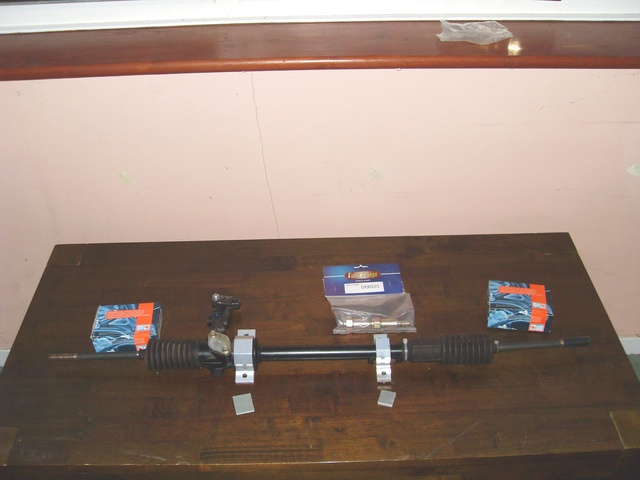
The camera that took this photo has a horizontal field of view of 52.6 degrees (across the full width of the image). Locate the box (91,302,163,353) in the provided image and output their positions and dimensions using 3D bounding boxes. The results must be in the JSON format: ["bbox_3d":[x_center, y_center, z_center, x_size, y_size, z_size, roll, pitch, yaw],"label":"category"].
[{"bbox_3d":[-0.376,0.174,1.273,0.123,0.047,0.083,-3,41,-2],"label":"box"}]

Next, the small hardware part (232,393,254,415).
[{"bbox_3d":[-0.137,0.296,1.159,0.033,0.004,0.039,-8,41,-8],"label":"small hardware part"}]

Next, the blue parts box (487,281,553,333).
[{"bbox_3d":[0.404,0.135,1.305,0.123,0.047,0.083,5,41,7],"label":"blue parts box"}]

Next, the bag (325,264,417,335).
[{"bbox_3d":[0.099,0.115,1.351,0.180,0.024,0.200,-2,41,-1],"label":"bag"}]

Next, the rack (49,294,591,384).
[{"bbox_3d":[0.002,0.178,1.245,1.030,0.068,0.205,-1,41,-1],"label":"rack"}]

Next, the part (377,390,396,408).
[{"bbox_3d":[0.122,0.287,1.164,0.026,0.006,0.028,9,42,11],"label":"part"}]

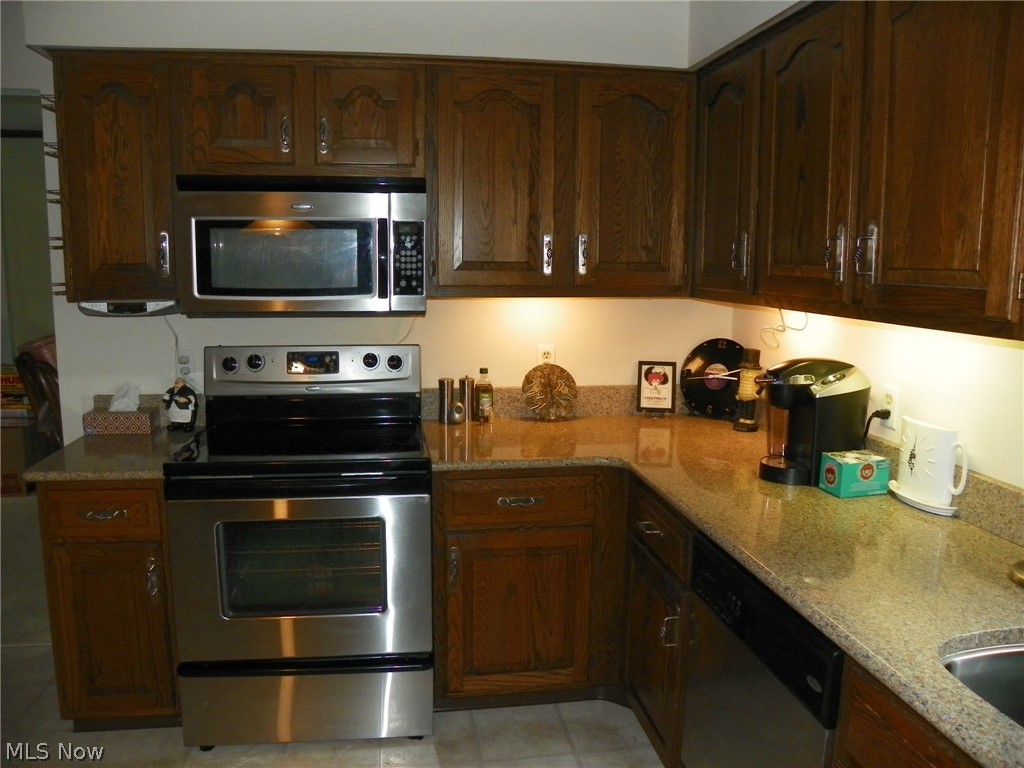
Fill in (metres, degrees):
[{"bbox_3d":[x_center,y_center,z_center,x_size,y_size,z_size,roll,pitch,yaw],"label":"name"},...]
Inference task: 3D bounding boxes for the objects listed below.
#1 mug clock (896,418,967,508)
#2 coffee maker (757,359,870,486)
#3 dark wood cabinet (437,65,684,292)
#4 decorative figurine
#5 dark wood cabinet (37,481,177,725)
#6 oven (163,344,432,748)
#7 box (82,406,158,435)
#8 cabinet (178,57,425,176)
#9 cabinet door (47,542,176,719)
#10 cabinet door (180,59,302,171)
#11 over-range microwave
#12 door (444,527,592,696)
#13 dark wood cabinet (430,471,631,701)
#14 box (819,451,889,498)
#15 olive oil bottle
[{"bbox_3d":[1.028,0.204,1.948,0.066,0.208,0.270,-1,9,-9],"label":"mug clock"},{"bbox_3d":[0.802,0.089,2.114,0.310,0.325,0.215,-2,9,-18],"label":"coffee maker"},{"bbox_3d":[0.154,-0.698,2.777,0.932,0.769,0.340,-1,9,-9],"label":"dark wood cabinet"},{"bbox_3d":[-1.141,0.069,2.637,0.100,0.184,0.085,1,9,7],"label":"decorative figurine"},{"bbox_3d":[-1.192,0.627,2.506,0.360,0.835,0.620,-1,9,-8],"label":"dark wood cabinet"},{"bbox_3d":[-0.653,0.476,2.534,0.758,1.165,0.645,-1,9,-8],"label":"oven"},{"bbox_3d":[-1.395,0.133,2.759,0.240,0.075,0.122,-1,9,-6],"label":"box"},{"bbox_3d":[-0.685,-0.872,2.620,0.758,0.380,0.340,-1,9,-9],"label":"cabinet"},{"bbox_3d":[-1.210,0.753,2.338,0.328,0.570,0.025,-1,9,-9],"label":"cabinet door"},{"bbox_3d":[-0.850,-0.848,2.429,0.338,0.314,0.025,-1,9,-9],"label":"cabinet door"},{"bbox_3d":[-0.669,-0.448,2.541,0.755,0.422,0.385,-1,9,-8],"label":"over-range microwave"},{"bbox_3d":[0.021,0.704,2.381,0.452,0.535,0.022,-1,9,-8],"label":"door"},{"bbox_3d":[0.021,0.618,2.687,0.610,0.835,0.620,-1,9,-8],"label":"dark wood cabinet"},{"bbox_3d":[0.925,0.242,2.072,0.149,0.094,0.108,-1,9,-9],"label":"box"},{"bbox_3d":[-0.106,0.043,2.964,0.064,0.207,0.062,-1,9,-9],"label":"olive oil bottle"}]

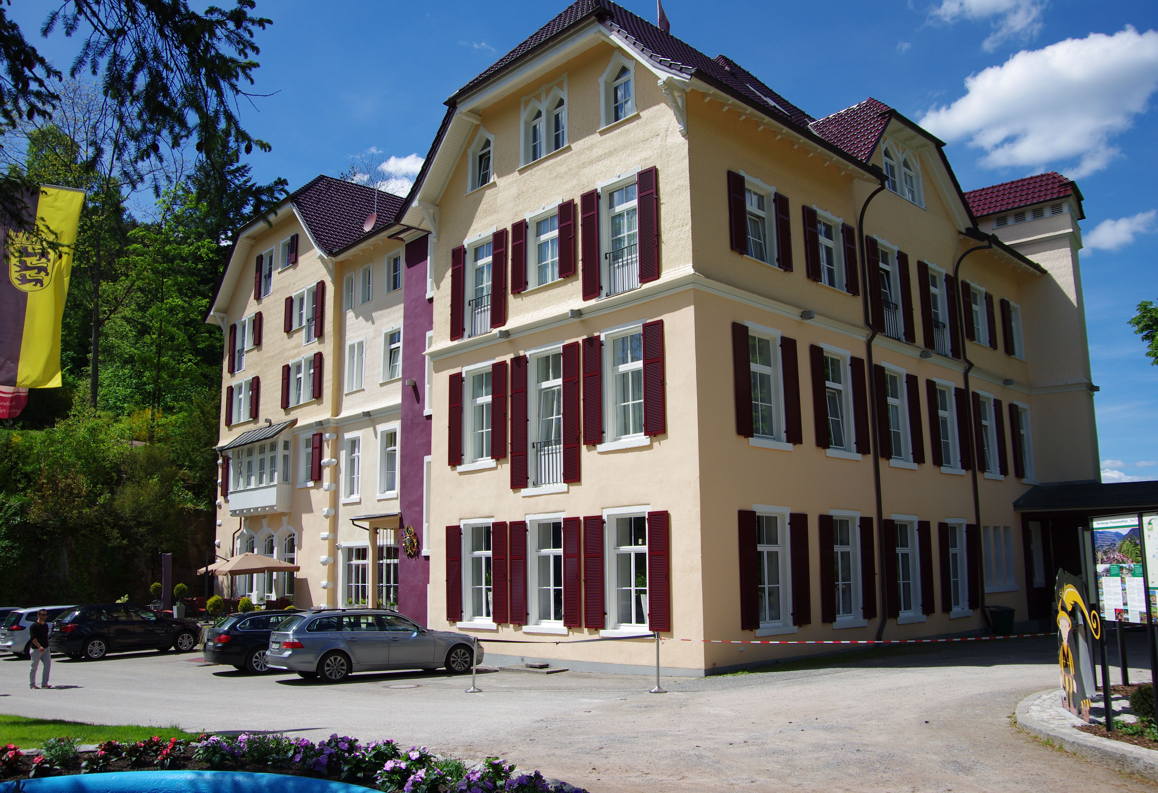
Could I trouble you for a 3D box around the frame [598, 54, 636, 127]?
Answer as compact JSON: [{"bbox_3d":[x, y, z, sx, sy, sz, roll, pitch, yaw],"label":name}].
[{"bbox_3d":[0.986,-7.528,21.815,0.200,1.830,1.190,10,-15,-44],"label":"frame"}]

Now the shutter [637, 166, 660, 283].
[{"bbox_3d":[1.527,-3.786,19.758,0.540,2.601,0.050,-11,-15,44],"label":"shutter"}]

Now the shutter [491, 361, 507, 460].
[{"bbox_3d":[-2.082,0.346,23.072,0.562,2.509,0.060,-11,-15,43],"label":"shutter"}]

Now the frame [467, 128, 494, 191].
[{"bbox_3d":[-2.713,-6.765,25.447,0.200,1.800,1.090,10,-15,-44],"label":"frame"}]

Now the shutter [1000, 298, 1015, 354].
[{"bbox_3d":[14.518,-2.330,30.319,0.620,1.889,0.050,10,-15,-42],"label":"shutter"}]

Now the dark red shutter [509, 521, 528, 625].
[{"bbox_3d":[-1.494,4.326,22.011,0.060,2.490,0.610,10,-15,-44],"label":"dark red shutter"}]

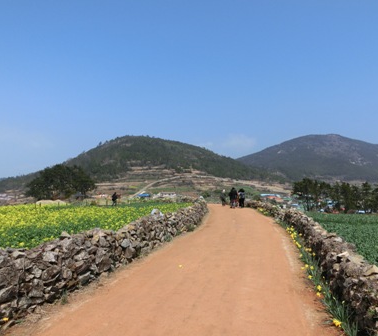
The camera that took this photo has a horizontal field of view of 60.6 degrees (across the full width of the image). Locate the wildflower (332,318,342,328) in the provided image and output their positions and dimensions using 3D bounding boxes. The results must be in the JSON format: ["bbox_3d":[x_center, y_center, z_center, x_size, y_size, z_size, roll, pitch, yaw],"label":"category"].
[{"bbox_3d":[1.505,1.586,3.300,0.095,0.090,0.085,0,-3,0],"label":"wildflower"}]

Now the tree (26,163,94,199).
[{"bbox_3d":[-33.764,3.810,85.000,17.300,9.400,13.000,0,-3,0],"label":"tree"}]

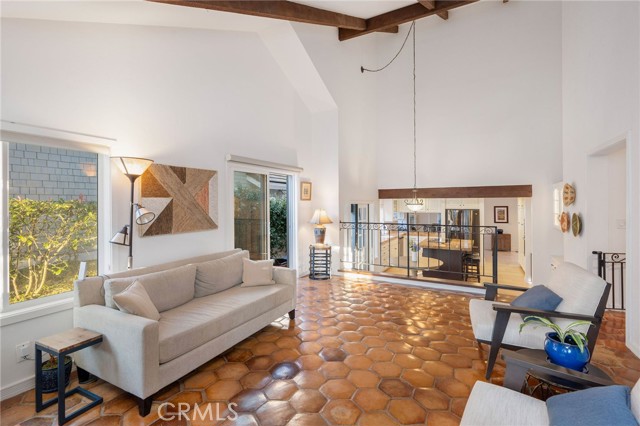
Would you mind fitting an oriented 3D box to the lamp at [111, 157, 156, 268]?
[{"bbox_3d":[-1.737,0.424,2.635,0.370,1.830,0.370,1,1,28],"label":"lamp"}]

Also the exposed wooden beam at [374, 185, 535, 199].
[{"bbox_3d":[3.566,-0.577,8.058,3.920,0.305,0.150,0,1,29],"label":"exposed wooden beam"}]

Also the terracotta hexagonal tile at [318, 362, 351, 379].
[{"bbox_3d":[0.127,1.360,2.440,0.265,0.020,0.238,0,1,-2],"label":"terracotta hexagonal tile"}]

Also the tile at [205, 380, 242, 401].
[{"bbox_3d":[-0.766,1.417,2.256,0.285,0.020,0.250,0,1,-2],"label":"tile"}]

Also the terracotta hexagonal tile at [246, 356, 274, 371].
[{"bbox_3d":[-0.522,1.335,2.518,0.273,0.018,0.236,0,1,-1],"label":"terracotta hexagonal tile"}]

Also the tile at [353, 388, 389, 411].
[{"bbox_3d":[0.372,1.368,2.069,0.265,0.020,0.238,0,1,-2],"label":"tile"}]

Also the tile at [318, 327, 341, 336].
[{"bbox_3d":[0.105,1.344,3.201,0.265,0.020,0.238,0,1,-2],"label":"tile"}]

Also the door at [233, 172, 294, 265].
[{"bbox_3d":[-0.920,0.328,4.958,0.100,2.052,1.710,1,1,28],"label":"door"}]

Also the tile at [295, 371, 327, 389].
[{"bbox_3d":[-0.078,1.338,2.274,0.273,0.018,0.236,0,1,-1],"label":"tile"}]

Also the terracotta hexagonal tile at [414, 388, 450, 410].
[{"bbox_3d":[0.800,1.341,2.043,0.273,0.018,0.236,0,1,-1],"label":"terracotta hexagonal tile"}]

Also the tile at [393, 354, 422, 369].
[{"bbox_3d":[0.782,1.332,2.547,0.273,0.018,0.236,0,1,-1],"label":"tile"}]

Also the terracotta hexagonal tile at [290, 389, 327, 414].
[{"bbox_3d":[-0.079,1.343,2.022,0.273,0.018,0.236,0,1,-1],"label":"terracotta hexagonal tile"}]

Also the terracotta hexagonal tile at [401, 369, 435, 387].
[{"bbox_3d":[0.839,1.417,2.435,0.285,0.020,0.250,0,1,-2],"label":"terracotta hexagonal tile"}]

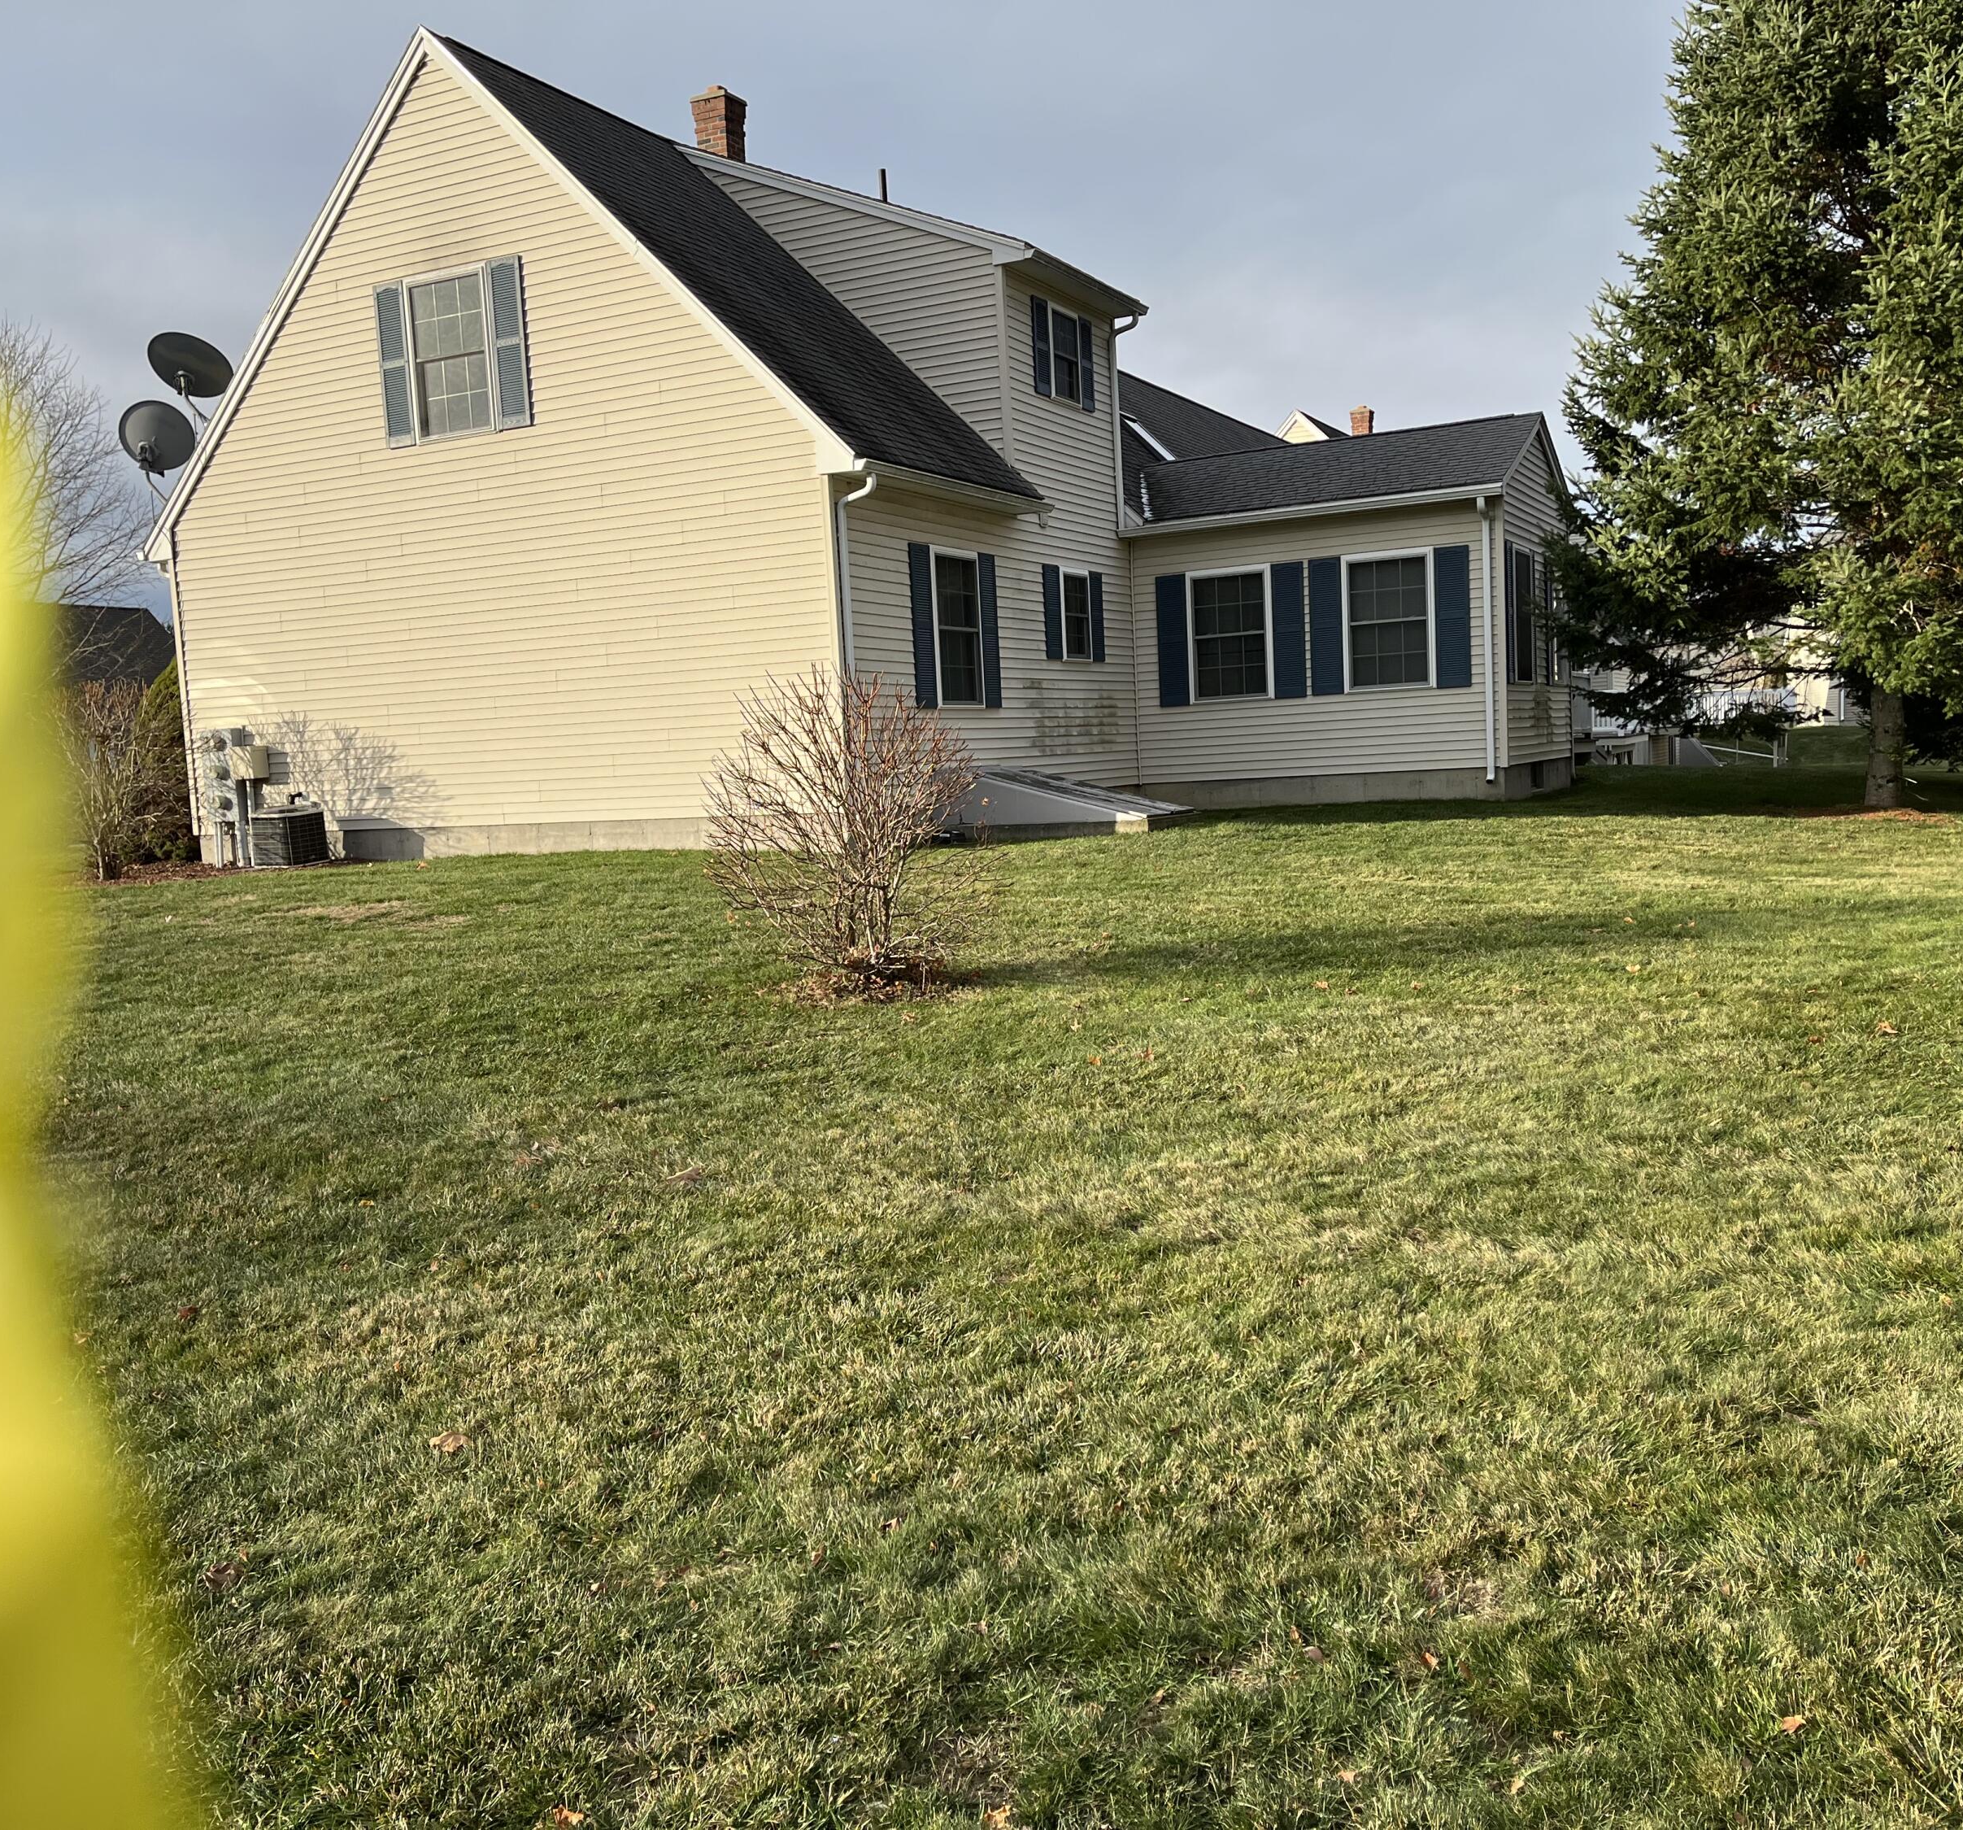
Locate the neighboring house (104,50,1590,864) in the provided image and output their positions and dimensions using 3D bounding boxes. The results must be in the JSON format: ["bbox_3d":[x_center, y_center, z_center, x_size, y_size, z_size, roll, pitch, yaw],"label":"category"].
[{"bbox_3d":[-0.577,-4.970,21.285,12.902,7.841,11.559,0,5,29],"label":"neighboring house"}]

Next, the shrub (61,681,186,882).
[{"bbox_3d":[-8.613,-1.351,18.300,1.400,2.000,1.400,-3,5,0],"label":"shrub"}]

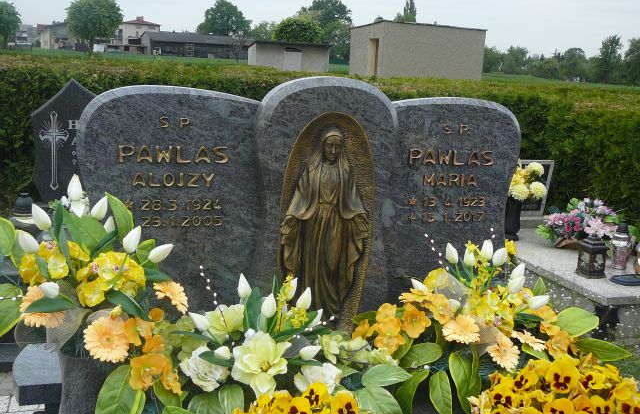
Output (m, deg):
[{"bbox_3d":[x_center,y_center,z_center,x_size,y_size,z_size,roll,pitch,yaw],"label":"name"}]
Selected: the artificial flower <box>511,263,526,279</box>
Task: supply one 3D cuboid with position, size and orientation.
[{"bbox_3d":[0.563,0.186,2.050,0.037,0.061,0.037,31,3,9],"label":"artificial flower"}]

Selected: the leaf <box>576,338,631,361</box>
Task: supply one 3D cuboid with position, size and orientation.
[{"bbox_3d":[0.783,0.395,2.000,0.155,0.030,0.070,12,41,11],"label":"leaf"}]

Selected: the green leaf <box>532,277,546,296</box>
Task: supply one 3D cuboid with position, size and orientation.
[{"bbox_3d":[0.633,0.231,2.080,0.038,0.058,0.022,0,12,0],"label":"green leaf"}]

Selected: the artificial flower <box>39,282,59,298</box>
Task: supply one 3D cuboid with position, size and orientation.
[{"bbox_3d":[-0.594,0.181,1.580,0.036,0.036,0.058,-30,-38,27],"label":"artificial flower"}]

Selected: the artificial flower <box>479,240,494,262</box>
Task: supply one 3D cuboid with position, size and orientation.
[{"bbox_3d":[0.492,0.127,2.120,0.038,0.063,0.038,-3,15,-17],"label":"artificial flower"}]

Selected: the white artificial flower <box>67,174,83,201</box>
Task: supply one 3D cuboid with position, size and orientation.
[{"bbox_3d":[-0.613,-0.049,1.800,0.039,0.068,0.039,-1,6,0],"label":"white artificial flower"}]

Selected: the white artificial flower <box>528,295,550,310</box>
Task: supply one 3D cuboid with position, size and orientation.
[{"bbox_3d":[0.615,0.268,2.020,0.064,0.037,0.037,-21,6,18],"label":"white artificial flower"}]

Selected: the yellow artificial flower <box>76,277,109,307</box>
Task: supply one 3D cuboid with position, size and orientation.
[{"bbox_3d":[-0.539,0.203,1.700,0.068,0.070,0.040,10,27,7],"label":"yellow artificial flower"}]

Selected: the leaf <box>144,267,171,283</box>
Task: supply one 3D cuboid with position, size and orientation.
[{"bbox_3d":[-0.413,0.173,1.820,0.070,0.040,0.045,-4,13,-16],"label":"leaf"}]

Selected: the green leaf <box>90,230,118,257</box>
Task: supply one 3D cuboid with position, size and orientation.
[{"bbox_3d":[-0.538,0.094,1.800,0.028,0.095,0.030,47,6,12],"label":"green leaf"}]

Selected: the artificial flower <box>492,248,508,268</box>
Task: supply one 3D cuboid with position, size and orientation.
[{"bbox_3d":[0.523,0.146,2.090,0.040,0.060,0.040,25,18,0],"label":"artificial flower"}]

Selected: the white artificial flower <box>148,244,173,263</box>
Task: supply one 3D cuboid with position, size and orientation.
[{"bbox_3d":[-0.370,0.108,1.680,0.065,0.035,0.035,-34,-14,6],"label":"white artificial flower"}]

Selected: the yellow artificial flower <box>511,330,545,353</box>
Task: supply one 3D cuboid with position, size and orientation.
[{"bbox_3d":[0.590,0.381,2.040,0.100,0.032,0.100,29,18,0],"label":"yellow artificial flower"}]

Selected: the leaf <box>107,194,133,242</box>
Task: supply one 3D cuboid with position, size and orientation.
[{"bbox_3d":[-0.508,0.029,1.830,0.050,0.128,0.030,-17,6,-19],"label":"leaf"}]

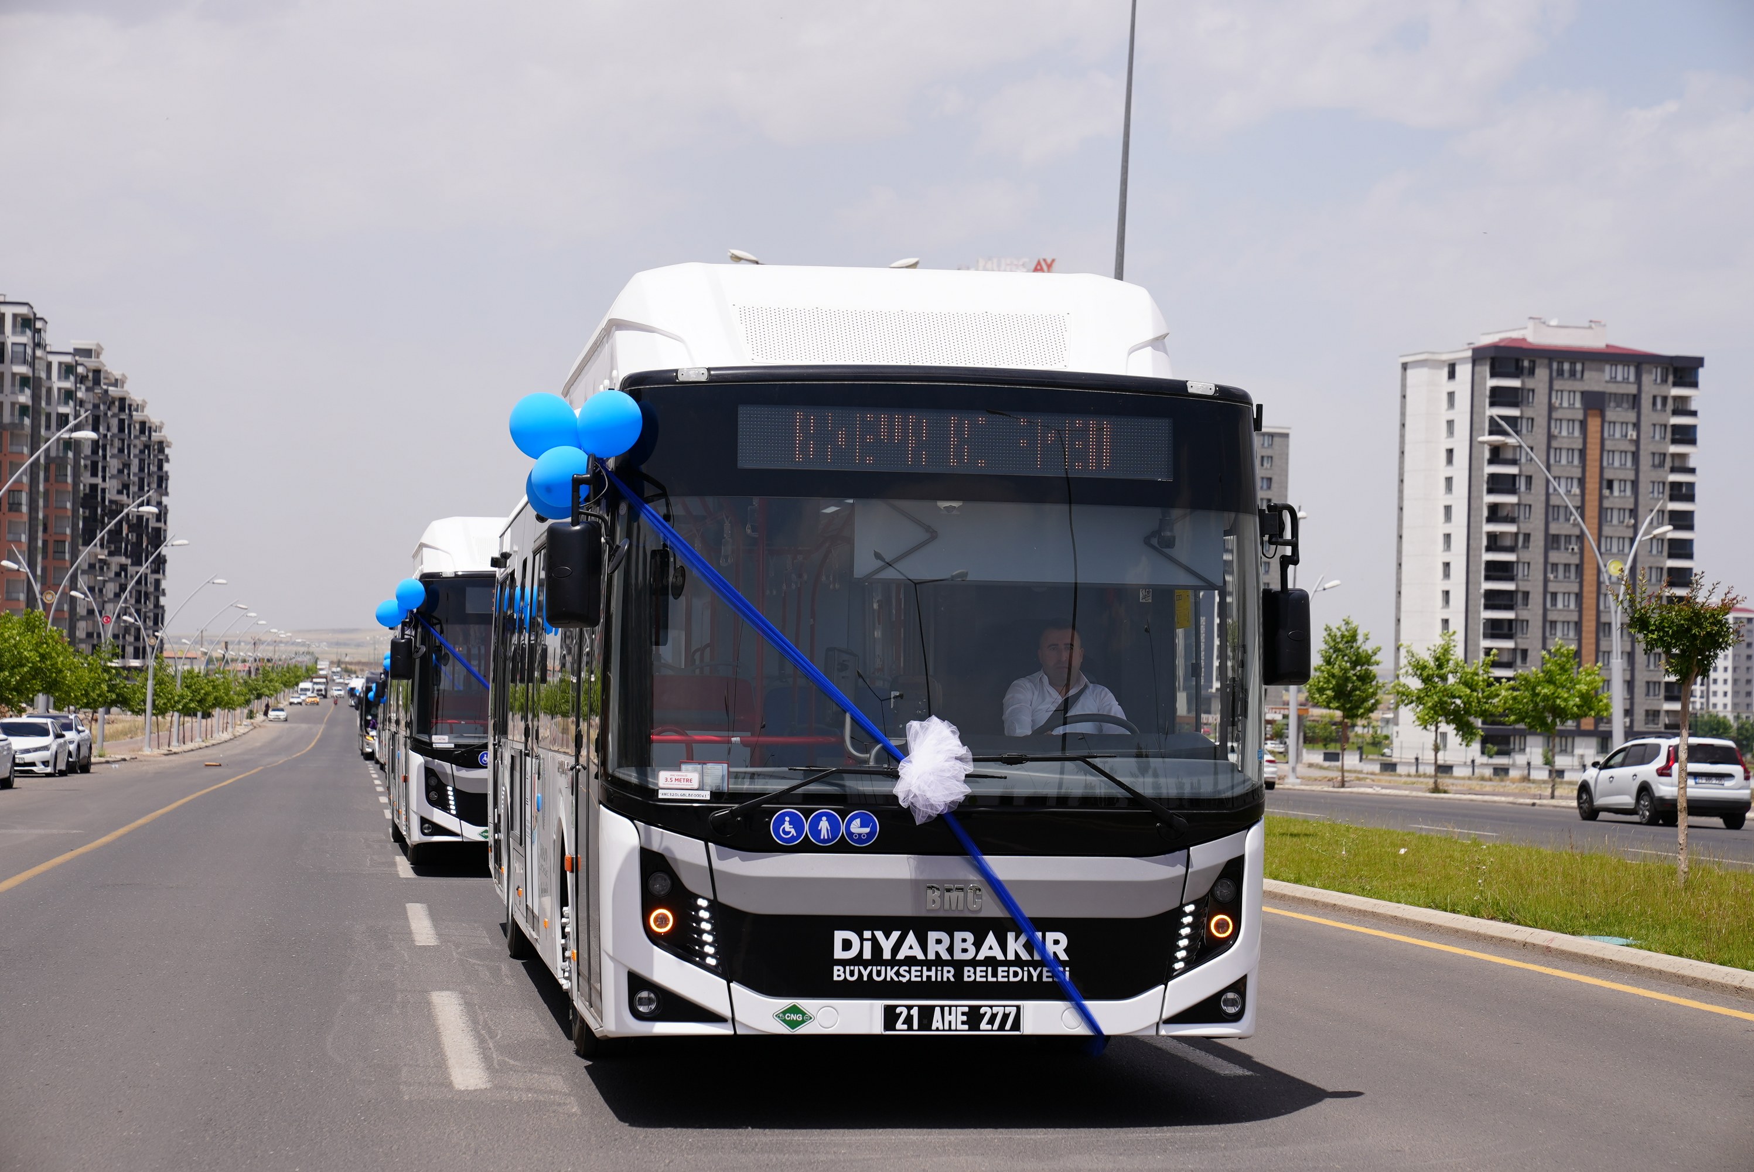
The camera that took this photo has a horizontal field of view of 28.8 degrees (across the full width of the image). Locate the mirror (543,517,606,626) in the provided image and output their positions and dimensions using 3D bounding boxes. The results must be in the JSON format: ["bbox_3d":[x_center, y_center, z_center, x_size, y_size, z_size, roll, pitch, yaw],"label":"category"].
[{"bbox_3d":[-1.096,-0.042,12.350,0.200,0.390,0.125,1,-2,5],"label":"mirror"}]

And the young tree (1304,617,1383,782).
[{"bbox_3d":[12.050,3.004,88.000,2.000,4.400,1.950,2,-2,-9],"label":"young tree"}]

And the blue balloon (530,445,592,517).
[{"bbox_3d":[-1.162,-0.386,12.550,0.240,0.265,0.240,2,-2,-9],"label":"blue balloon"}]

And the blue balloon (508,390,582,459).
[{"bbox_3d":[-1.270,-0.612,13.030,0.270,0.265,0.270,2,-2,-9],"label":"blue balloon"}]

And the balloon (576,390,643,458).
[{"bbox_3d":[-0.983,-0.596,12.550,0.245,0.250,0.245,2,-2,-9],"label":"balloon"}]

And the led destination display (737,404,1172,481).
[{"bbox_3d":[0.294,-0.545,12.970,1.675,0.243,0.070,1,-2,-9],"label":"led destination display"}]

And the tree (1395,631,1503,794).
[{"bbox_3d":[14.350,3.160,86.000,2.650,4.100,2.600,1,-2,9],"label":"tree"}]

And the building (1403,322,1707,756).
[{"bbox_3d":[71.800,-4.700,365.500,28.500,46.700,15.500,2,-2,-18],"label":"building"}]

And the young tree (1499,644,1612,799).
[{"bbox_3d":[14.924,2.967,75.000,2.400,3.400,2.300,2,-2,-9],"label":"young tree"}]

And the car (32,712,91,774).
[{"bbox_3d":[-22.720,4.350,94.000,1.840,1.640,4.400,2,-2,-8],"label":"car"}]

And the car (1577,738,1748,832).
[{"bbox_3d":[14.150,3.470,61.400,1.840,1.650,4.540,2,-2,-9],"label":"car"}]

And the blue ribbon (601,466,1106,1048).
[{"bbox_3d":[-0.087,0.642,12.860,1.880,2.190,0.380,2,-2,-9],"label":"blue ribbon"}]

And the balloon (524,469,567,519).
[{"bbox_3d":[-1.217,-0.373,13.050,0.250,0.255,0.250,2,-2,-9],"label":"balloon"}]

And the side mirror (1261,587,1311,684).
[{"bbox_3d":[1.606,0.199,13.400,0.190,0.380,0.125,2,-2,-19],"label":"side mirror"}]

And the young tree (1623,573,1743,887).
[{"bbox_3d":[6.806,1.220,28.800,1.020,2.680,1.000,2,-2,-9],"label":"young tree"}]

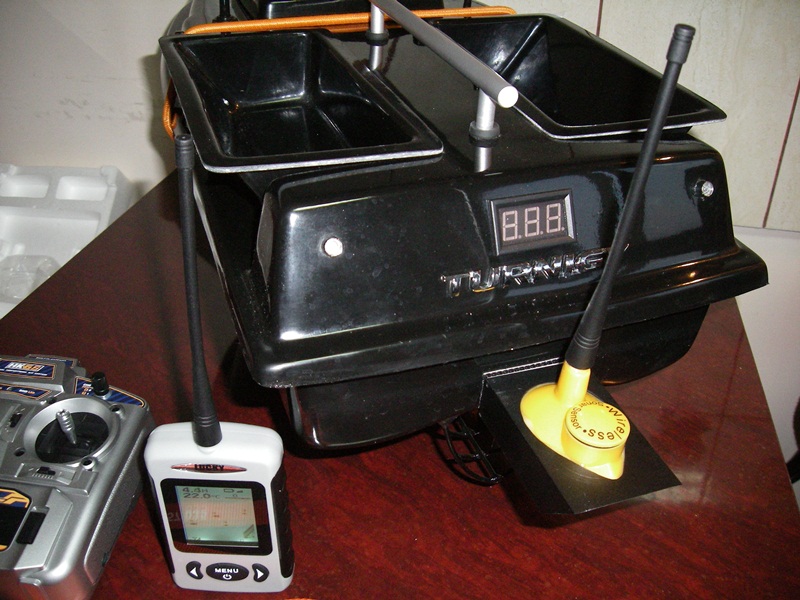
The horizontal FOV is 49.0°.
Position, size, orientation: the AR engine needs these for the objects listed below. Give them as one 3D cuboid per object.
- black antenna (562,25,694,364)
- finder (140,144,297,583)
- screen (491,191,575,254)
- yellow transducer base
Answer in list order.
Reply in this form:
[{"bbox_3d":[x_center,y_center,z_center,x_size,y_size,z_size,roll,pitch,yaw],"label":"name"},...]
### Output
[{"bbox_3d":[0.097,-0.033,0.382,0.014,0.181,0.014,-8,43,-16],"label":"black antenna"},{"bbox_3d":[-0.093,0.044,0.432,0.070,0.252,0.042,1,33,2],"label":"finder"},{"bbox_3d":[0.069,-0.041,0.461,0.046,0.028,0.009,-10,10,-15],"label":"screen"},{"bbox_3d":[0.091,0.055,0.434,0.046,0.032,0.067,-10,46,-15],"label":"yellow transducer base"}]

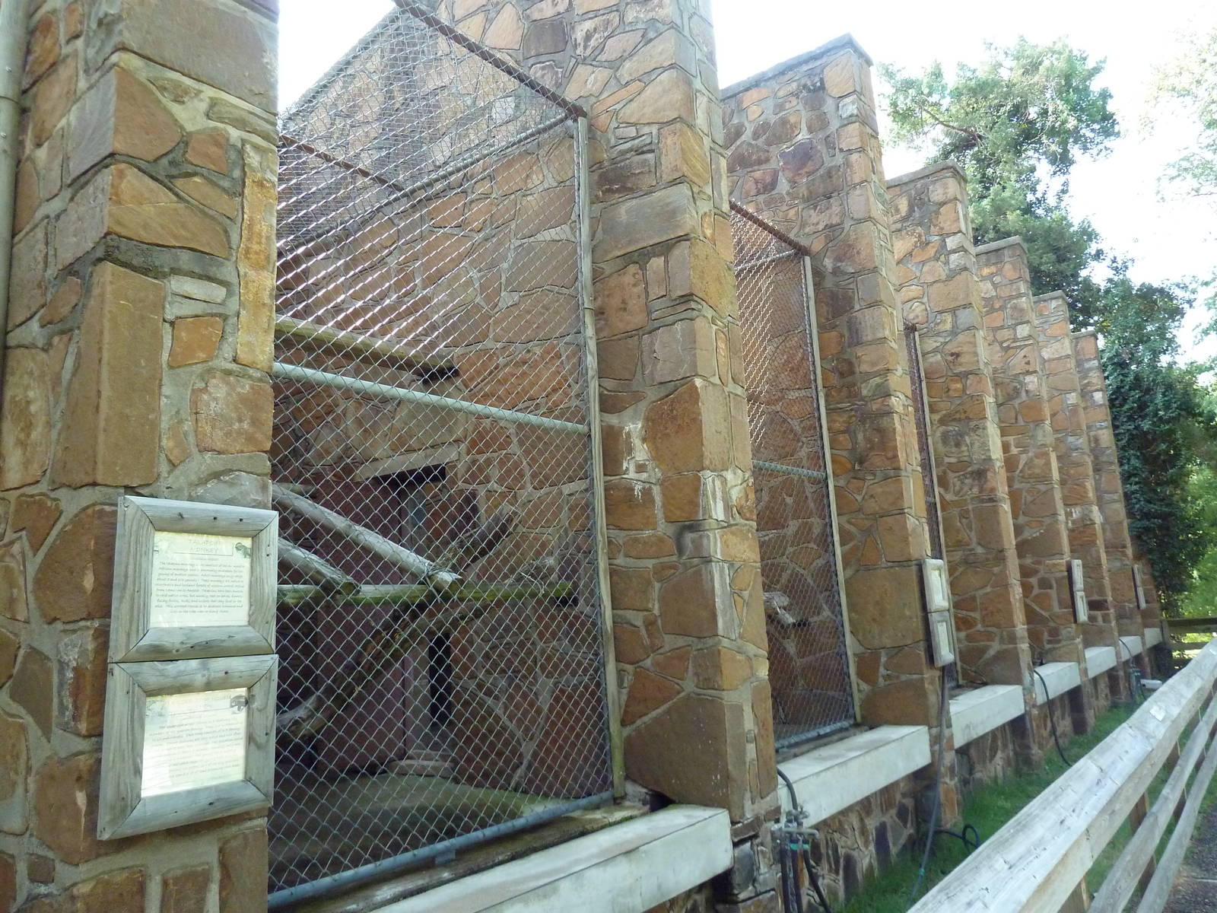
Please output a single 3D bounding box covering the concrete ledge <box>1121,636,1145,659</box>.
[{"bbox_3d":[8.093,3.037,13.884,0.307,0.242,2.239,-10,-12,37],"label":"concrete ledge"}]

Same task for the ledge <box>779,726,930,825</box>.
[{"bbox_3d":[1.421,1.902,5.312,0.307,0.242,2.239,-10,-12,37],"label":"ledge"}]

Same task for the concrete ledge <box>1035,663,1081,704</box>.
[{"bbox_3d":[4.761,2.470,9.604,0.307,0.242,2.239,-10,-12,37],"label":"concrete ledge"}]

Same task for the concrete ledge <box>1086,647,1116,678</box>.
[{"bbox_3d":[6.444,2.756,11.766,0.307,0.242,2.239,-10,-12,37],"label":"concrete ledge"}]

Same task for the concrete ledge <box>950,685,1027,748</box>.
[{"bbox_3d":[3.086,2.186,7.452,0.307,0.242,2.239,-10,-12,37],"label":"concrete ledge"}]

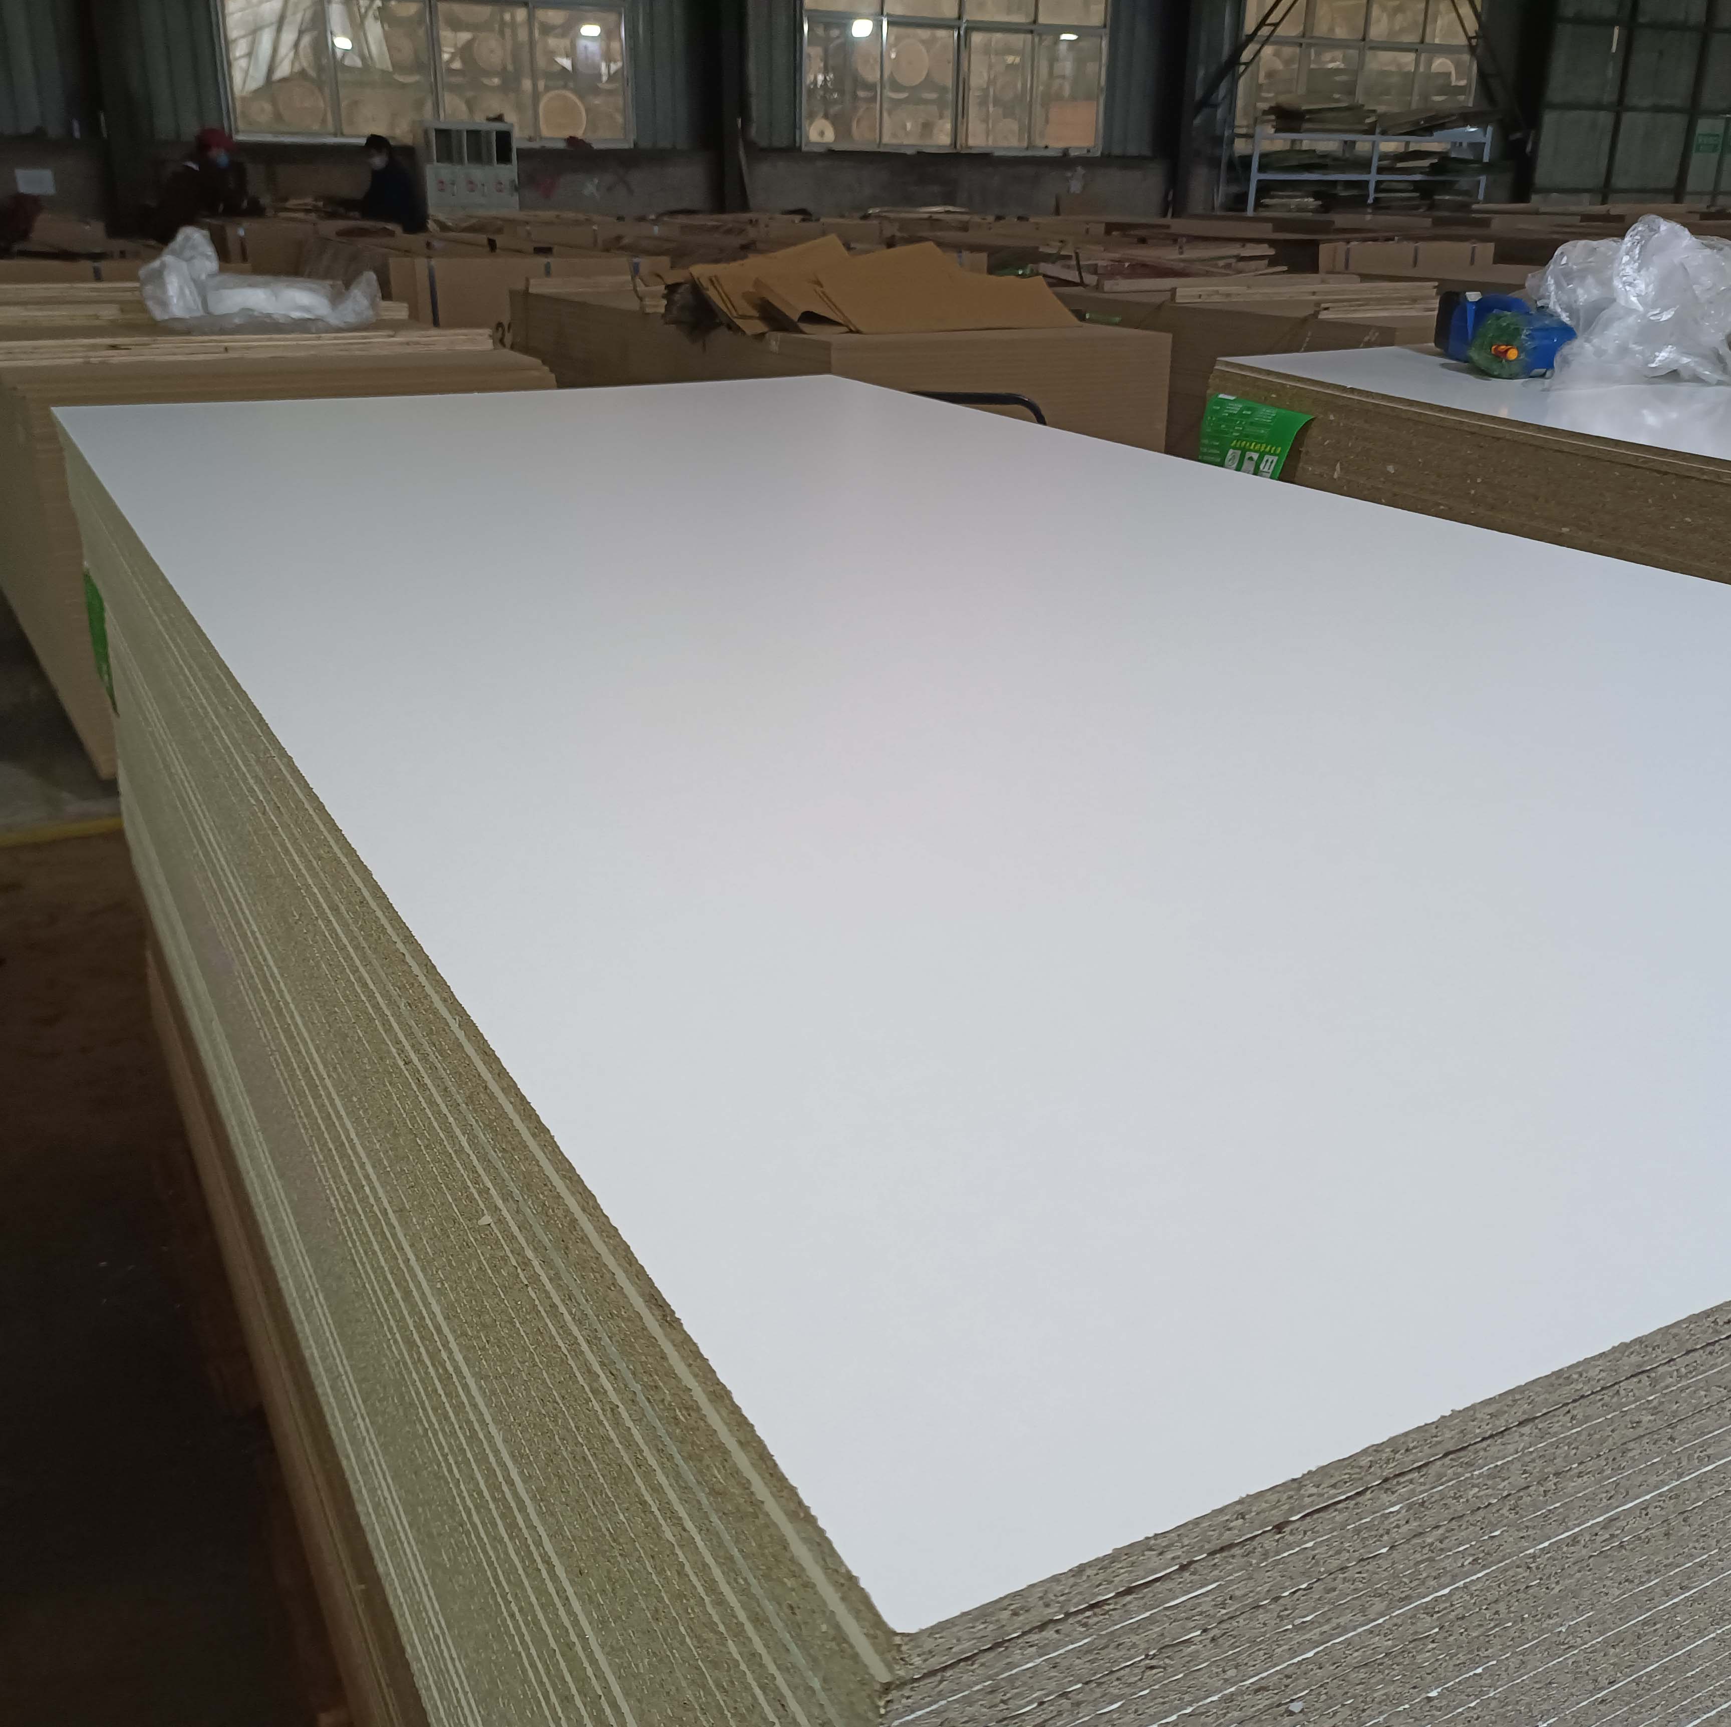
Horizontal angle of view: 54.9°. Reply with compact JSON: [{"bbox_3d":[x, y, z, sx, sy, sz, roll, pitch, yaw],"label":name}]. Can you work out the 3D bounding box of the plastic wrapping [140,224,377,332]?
[{"bbox_3d":[-1.768,-1.718,4.885,0.660,0.275,0.400,-10,25,-26],"label":"plastic wrapping"}]

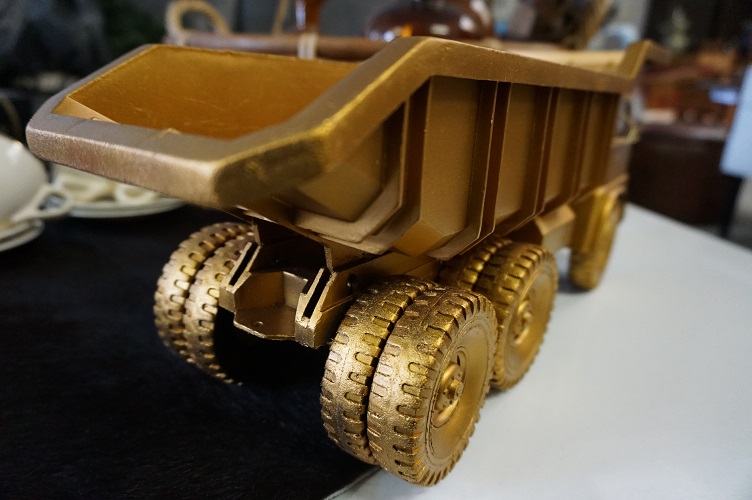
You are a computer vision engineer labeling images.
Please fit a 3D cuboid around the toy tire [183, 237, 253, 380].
[{"bbox_3d":[-0.066,0.032,0.275,0.023,0.082,0.082,15,21,33],"label":"toy tire"}]

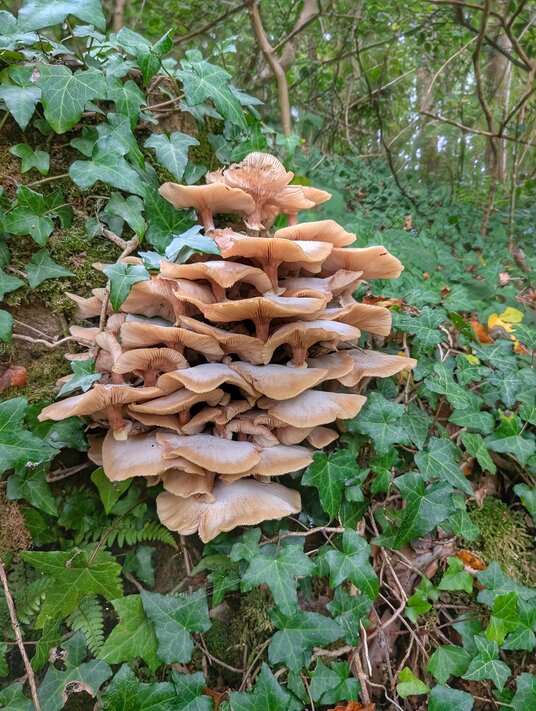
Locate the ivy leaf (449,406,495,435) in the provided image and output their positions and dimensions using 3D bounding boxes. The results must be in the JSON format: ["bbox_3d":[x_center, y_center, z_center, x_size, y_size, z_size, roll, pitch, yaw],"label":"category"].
[{"bbox_3d":[0.313,0.100,0.760,0.059,0.015,0.042,1,50,9],"label":"ivy leaf"}]

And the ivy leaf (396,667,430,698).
[{"bbox_3d":[0.177,0.397,0.600,0.037,0.029,0.015,1,-30,7],"label":"ivy leaf"}]

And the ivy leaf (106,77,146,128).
[{"bbox_3d":[-0.169,-0.307,0.599,0.038,0.067,0.015,-13,-4,-13],"label":"ivy leaf"}]

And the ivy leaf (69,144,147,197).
[{"bbox_3d":[-0.221,-0.255,0.680,0.095,0.086,0.022,-1,-30,-7],"label":"ivy leaf"}]

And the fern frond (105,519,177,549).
[{"bbox_3d":[-0.163,0.227,0.630,0.085,0.031,0.030,-1,-30,-4],"label":"fern frond"}]

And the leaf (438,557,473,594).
[{"bbox_3d":[0.235,0.276,0.623,0.043,0.015,0.041,2,54,9],"label":"leaf"}]

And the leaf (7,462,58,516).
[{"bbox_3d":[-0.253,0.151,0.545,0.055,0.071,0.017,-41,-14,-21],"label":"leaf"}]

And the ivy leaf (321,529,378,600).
[{"bbox_3d":[0.091,0.231,0.542,0.058,0.020,0.079,-13,54,-10],"label":"ivy leaf"}]

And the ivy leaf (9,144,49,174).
[{"bbox_3d":[-0.290,-0.238,0.602,0.048,0.038,0.013,7,-10,-8],"label":"ivy leaf"}]

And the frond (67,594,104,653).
[{"bbox_3d":[-0.198,0.298,0.541,0.040,0.063,0.015,-20,-28,-11],"label":"frond"}]

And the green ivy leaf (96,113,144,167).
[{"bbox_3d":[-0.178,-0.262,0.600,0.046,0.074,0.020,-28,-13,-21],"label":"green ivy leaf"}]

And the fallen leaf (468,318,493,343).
[{"bbox_3d":[0.338,-0.040,0.789,0.023,0.011,0.070,-17,37,2],"label":"fallen leaf"}]

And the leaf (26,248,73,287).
[{"bbox_3d":[-0.260,-0.100,0.587,0.057,0.053,0.013,16,-19,-4],"label":"leaf"}]

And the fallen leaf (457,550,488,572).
[{"bbox_3d":[0.264,0.268,0.642,0.039,0.010,0.028,30,49,30],"label":"fallen leaf"}]

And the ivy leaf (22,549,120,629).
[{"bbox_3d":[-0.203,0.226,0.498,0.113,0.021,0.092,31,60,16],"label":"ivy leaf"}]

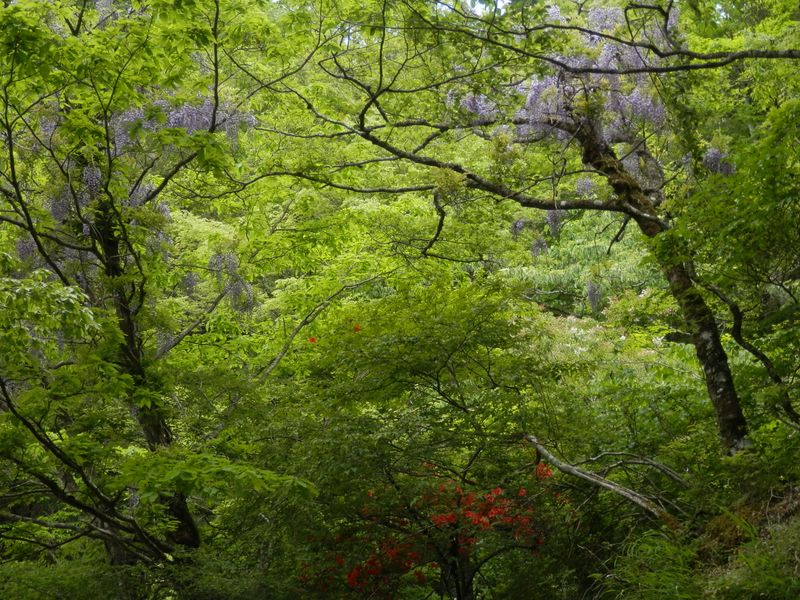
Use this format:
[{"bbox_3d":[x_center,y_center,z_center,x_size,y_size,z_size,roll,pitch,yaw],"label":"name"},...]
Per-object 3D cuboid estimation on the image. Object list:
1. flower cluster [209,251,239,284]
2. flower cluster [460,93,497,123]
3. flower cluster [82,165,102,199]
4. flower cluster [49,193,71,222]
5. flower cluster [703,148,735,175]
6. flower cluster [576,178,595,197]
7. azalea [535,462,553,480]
[{"bbox_3d":[-1.980,-0.365,14.000,0.337,0.381,0.303,0,-4,0],"label":"flower cluster"},{"bbox_3d":[0.818,-2.005,13.000,0.375,0.312,0.338,0,-4,0],"label":"flower cluster"},{"bbox_3d":[-3.080,-1.187,12.500,0.200,0.341,0.180,0,-4,0],"label":"flower cluster"},{"bbox_3d":[-3.410,-0.926,12.500,0.220,0.300,0.198,0,-4,0],"label":"flower cluster"},{"bbox_3d":[3.445,-1.498,13.500,0.346,0.281,0.312,0,-4,0],"label":"flower cluster"},{"bbox_3d":[2.378,-1.442,16.000,0.231,0.231,0.208,0,-4,0],"label":"flower cluster"},{"bbox_3d":[1.035,1.237,9.000,0.130,0.130,0.117,0,-4,0],"label":"azalea"}]

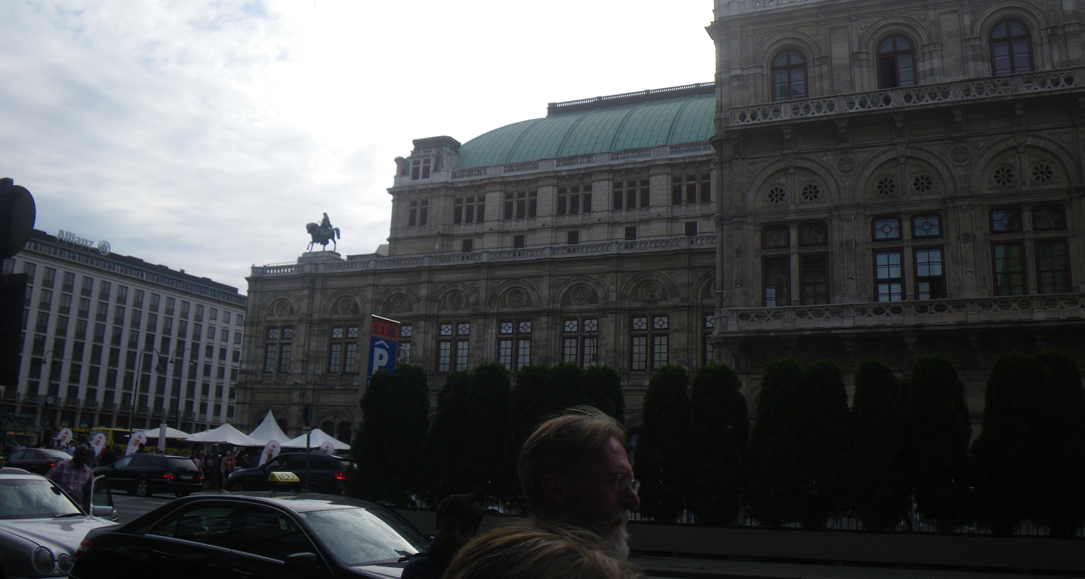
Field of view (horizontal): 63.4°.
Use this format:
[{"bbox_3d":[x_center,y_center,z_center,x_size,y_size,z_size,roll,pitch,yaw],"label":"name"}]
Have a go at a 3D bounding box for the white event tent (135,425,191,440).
[{"bbox_3d":[-21.611,9.291,49.691,3.100,3.050,3.100,2,-12,0],"label":"white event tent"}]

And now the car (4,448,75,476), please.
[{"bbox_3d":[-23.263,7.968,39.857,4.600,1.450,1.800,-2,-12,21],"label":"car"}]

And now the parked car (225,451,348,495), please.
[{"bbox_3d":[-9.399,7.031,32.784,4.850,1.750,1.930,-1,-12,12],"label":"parked car"}]

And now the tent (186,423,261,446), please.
[{"bbox_3d":[-16.940,8.787,46.665,3.150,3.300,3.150,2,-12,0],"label":"tent"}]

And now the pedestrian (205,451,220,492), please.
[{"bbox_3d":[-14.473,7.934,38.228,0.550,1.700,0.400,4,-12,-10],"label":"pedestrian"}]

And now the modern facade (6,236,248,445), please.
[{"bbox_3d":[-71.683,11.958,143.597,12.000,32.000,48.000,-3,-12,23],"label":"modern facade"}]

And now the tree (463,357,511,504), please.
[{"bbox_3d":[-1.242,3.299,19.627,1.100,3.290,1.100,2,-11,0],"label":"tree"}]

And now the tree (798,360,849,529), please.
[{"bbox_3d":[5.580,3.074,17.429,1.050,3.320,1.050,-3,-12,23],"label":"tree"}]

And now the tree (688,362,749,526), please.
[{"bbox_3d":[3.371,2.935,16.820,1.130,3.110,1.130,-3,-13,22],"label":"tree"}]

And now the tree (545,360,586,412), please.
[{"bbox_3d":[0.495,3.010,17.970,1.050,3.100,1.050,-3,-13,22],"label":"tree"}]

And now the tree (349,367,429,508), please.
[{"bbox_3d":[-3.584,3.477,20.732,1.850,3.340,1.350,-3,-12,23],"label":"tree"}]

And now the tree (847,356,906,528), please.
[{"bbox_3d":[6.564,3.054,17.229,1.150,3.310,1.150,-3,-12,23],"label":"tree"}]

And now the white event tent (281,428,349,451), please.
[{"bbox_3d":[-11.975,8.907,46.181,3.100,3.150,3.100,2,-12,0],"label":"white event tent"}]

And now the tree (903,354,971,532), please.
[{"bbox_3d":[7.615,2.959,16.938,1.250,3.400,1.250,-3,-12,23],"label":"tree"}]

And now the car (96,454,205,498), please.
[{"bbox_3d":[-14.462,6.755,31.857,4.870,1.500,1.830,-5,-13,29],"label":"car"}]

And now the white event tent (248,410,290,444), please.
[{"bbox_3d":[-18.207,10.284,57.533,3.300,4.700,3.300,-3,-12,23],"label":"white event tent"}]

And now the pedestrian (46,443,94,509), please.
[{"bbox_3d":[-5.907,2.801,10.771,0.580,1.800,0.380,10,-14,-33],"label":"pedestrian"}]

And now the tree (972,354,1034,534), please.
[{"bbox_3d":[7.889,2.621,15.057,1.080,3.100,1.080,-3,-13,22],"label":"tree"}]

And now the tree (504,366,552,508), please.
[{"bbox_3d":[-0.309,3.056,18.285,1.090,3.030,1.090,2,-12,0],"label":"tree"}]

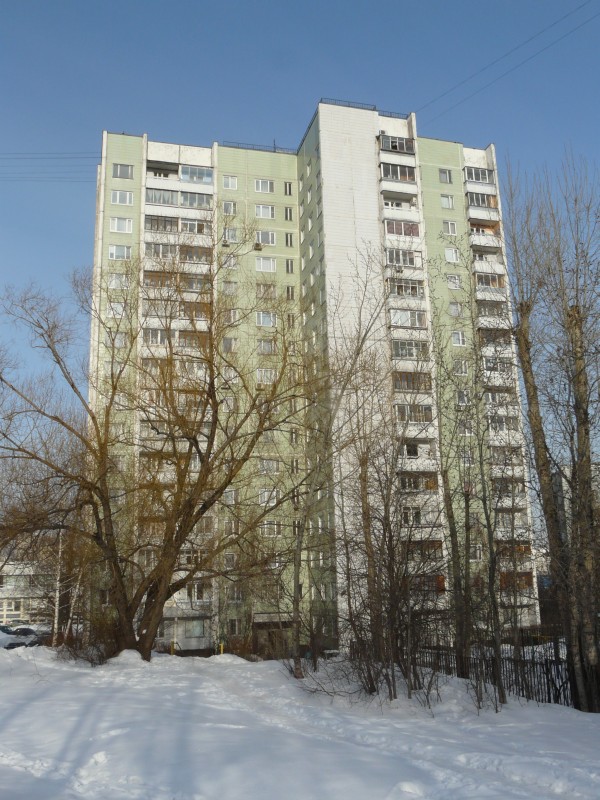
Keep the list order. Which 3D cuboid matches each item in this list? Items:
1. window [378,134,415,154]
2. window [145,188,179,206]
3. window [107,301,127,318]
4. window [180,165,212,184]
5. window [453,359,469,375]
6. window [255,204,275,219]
[{"bbox_3d":[8.979,-23.316,67.731,3.320,1.480,0.200,1,-13,-12],"label":"window"},{"bbox_3d":[-12.979,-19.057,69.721,3.013,1.775,0.120,2,-14,-15],"label":"window"},{"bbox_3d":[-16.518,-8.148,67.444,1.987,1.451,0.200,1,-13,-12],"label":"window"},{"bbox_3d":[-9.897,-21.595,71.210,3.173,1.882,0.120,2,-14,-15],"label":"window"},{"bbox_3d":[14.924,-2.963,68.402,1.471,1.410,0.150,2,-14,-15],"label":"window"},{"bbox_3d":[-3.383,-18.495,72.860,1.946,1.422,0.200,1,-13,-12],"label":"window"}]

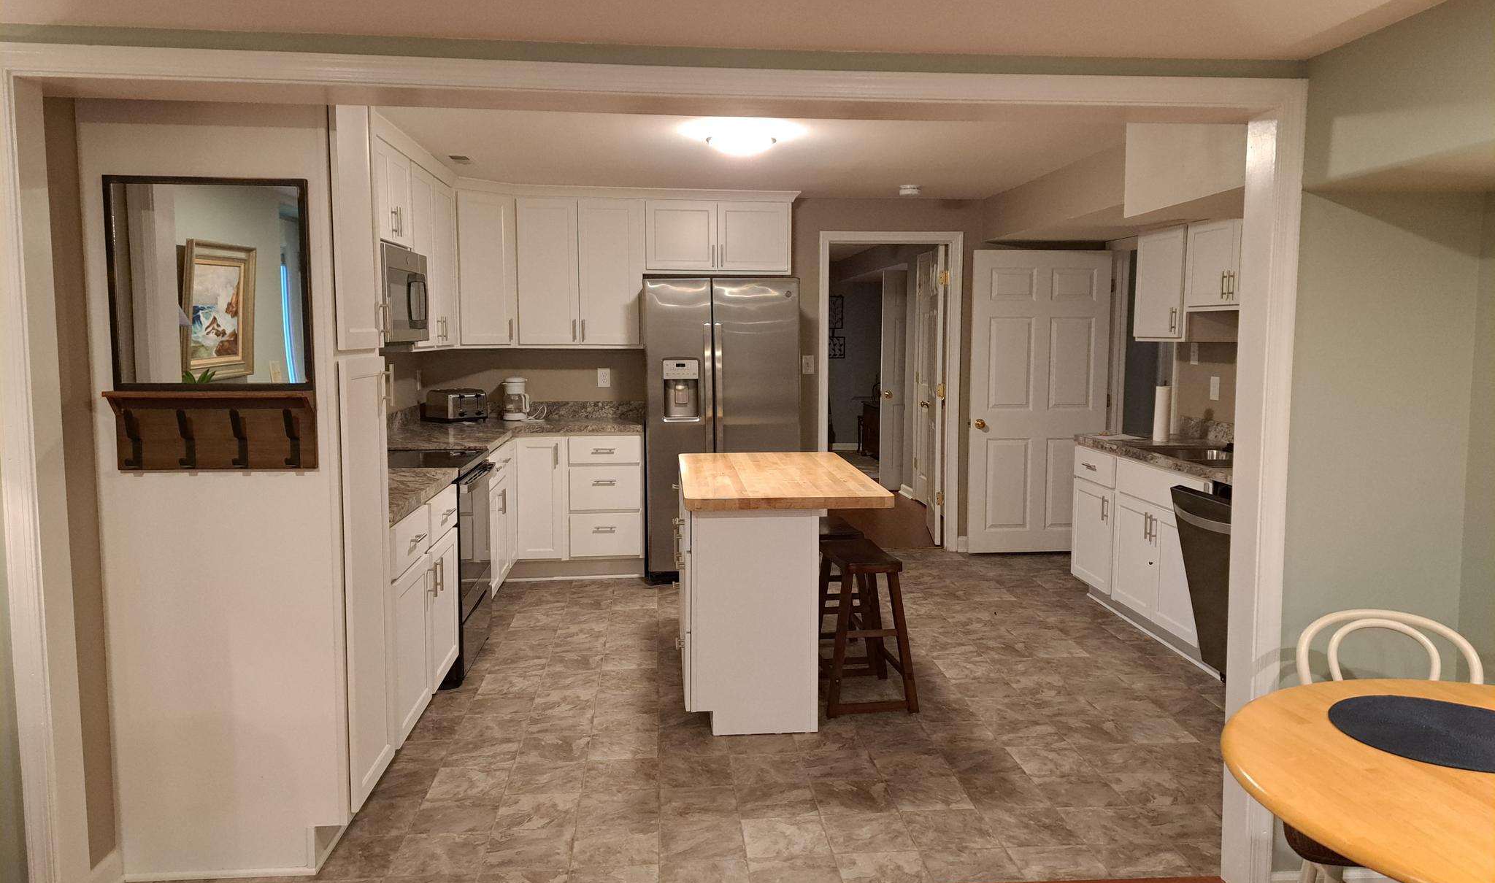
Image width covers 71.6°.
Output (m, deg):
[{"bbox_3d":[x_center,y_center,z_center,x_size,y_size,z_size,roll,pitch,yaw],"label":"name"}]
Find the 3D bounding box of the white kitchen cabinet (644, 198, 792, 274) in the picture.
[{"bbox_3d":[-0.191,-1.263,6.478,0.908,0.460,0.325,0,6,-5],"label":"white kitchen cabinet"}]

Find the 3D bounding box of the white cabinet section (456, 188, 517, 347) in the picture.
[{"bbox_3d":[-1.527,-1.006,6.126,0.030,0.895,0.420,5,8,39],"label":"white cabinet section"}]

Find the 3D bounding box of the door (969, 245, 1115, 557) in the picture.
[{"bbox_3d":[1.938,-0.248,6.891,0.914,2.015,0.040,0,6,-5],"label":"door"}]

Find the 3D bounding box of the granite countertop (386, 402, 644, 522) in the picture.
[{"bbox_3d":[-1.210,0.006,4.985,1.370,0.158,3.500,0,6,-5],"label":"granite countertop"}]

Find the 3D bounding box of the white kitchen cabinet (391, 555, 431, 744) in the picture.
[{"bbox_3d":[-1.155,0.698,3.557,0.022,0.543,0.485,0,6,-5],"label":"white kitchen cabinet"}]

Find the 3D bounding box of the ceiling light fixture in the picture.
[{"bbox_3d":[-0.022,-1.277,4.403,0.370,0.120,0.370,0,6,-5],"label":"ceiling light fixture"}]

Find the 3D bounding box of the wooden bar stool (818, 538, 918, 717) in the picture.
[{"bbox_3d":[0.456,0.742,4.231,0.370,0.610,0.450,-1,6,-10],"label":"wooden bar stool"}]

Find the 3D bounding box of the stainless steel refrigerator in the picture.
[{"bbox_3d":[-0.175,-0.080,6.401,0.910,1.785,0.750,0,6,-5],"label":"stainless steel refrigerator"}]

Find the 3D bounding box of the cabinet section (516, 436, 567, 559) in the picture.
[{"bbox_3d":[-1.214,0.342,6.141,0.292,0.720,0.022,0,6,-5],"label":"cabinet section"}]

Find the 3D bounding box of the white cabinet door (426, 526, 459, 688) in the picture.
[{"bbox_3d":[-1.236,0.667,4.208,0.024,0.558,0.507,0,6,-5],"label":"white cabinet door"}]

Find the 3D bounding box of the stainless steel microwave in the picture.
[{"bbox_3d":[-1.669,-0.640,4.561,0.380,0.405,0.760,0,6,-5],"label":"stainless steel microwave"}]

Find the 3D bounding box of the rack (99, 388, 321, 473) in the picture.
[{"bbox_3d":[-1.385,-0.028,2.682,0.510,0.210,0.120,0,6,-5],"label":"rack"}]

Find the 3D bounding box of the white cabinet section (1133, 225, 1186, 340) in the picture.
[{"bbox_3d":[2.319,-0.817,5.434,0.320,0.590,0.555,0,6,-5],"label":"white cabinet section"}]

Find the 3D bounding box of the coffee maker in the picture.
[{"bbox_3d":[-1.445,-0.263,6.500,0.180,0.285,0.210,-3,7,-31],"label":"coffee maker"}]

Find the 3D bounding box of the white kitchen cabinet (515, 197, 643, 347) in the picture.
[{"bbox_3d":[-1.033,-1.044,6.489,0.765,0.905,0.325,0,6,-5],"label":"white kitchen cabinet"}]

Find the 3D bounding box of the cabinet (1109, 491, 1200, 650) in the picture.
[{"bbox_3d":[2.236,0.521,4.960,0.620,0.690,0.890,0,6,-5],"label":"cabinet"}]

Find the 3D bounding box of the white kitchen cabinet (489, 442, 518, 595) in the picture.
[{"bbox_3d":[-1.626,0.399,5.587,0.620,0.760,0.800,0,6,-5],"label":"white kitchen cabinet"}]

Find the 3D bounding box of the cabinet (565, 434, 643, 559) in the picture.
[{"bbox_3d":[-0.886,0.305,6.496,0.460,0.760,0.620,0,6,-5],"label":"cabinet"}]

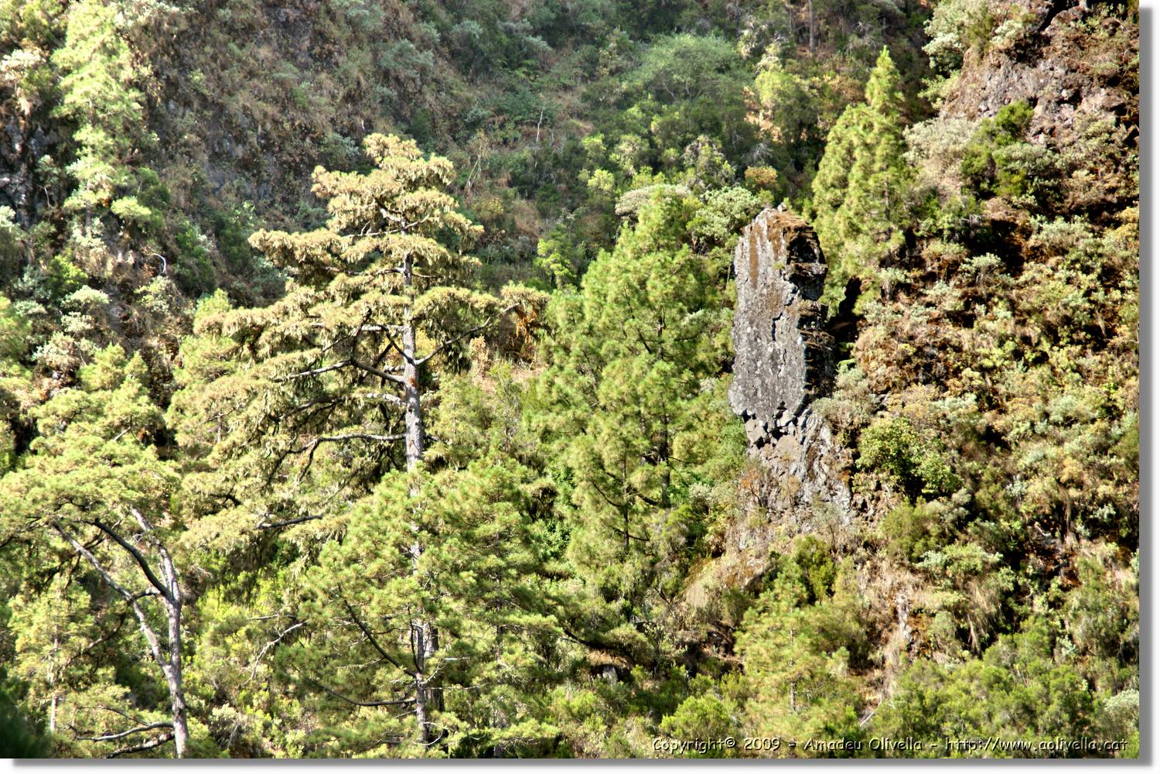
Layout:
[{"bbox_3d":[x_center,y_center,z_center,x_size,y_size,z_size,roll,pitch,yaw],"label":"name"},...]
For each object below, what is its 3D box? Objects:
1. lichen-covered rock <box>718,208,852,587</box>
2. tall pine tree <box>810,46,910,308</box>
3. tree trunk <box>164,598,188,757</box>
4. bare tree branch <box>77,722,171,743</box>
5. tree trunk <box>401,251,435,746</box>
[{"bbox_3d":[7.476,0.396,264.000,4.600,13.700,4.000,-1,0,20],"label":"lichen-covered rock"},{"bbox_3d":[10.740,-7.994,278.000,3.800,10.100,3.700,-1,0,0],"label":"tall pine tree"},{"bbox_3d":[-13.060,9.726,235.000,0.580,5.600,0.560,-4,0,0],"label":"tree trunk"},{"bbox_3d":[-14.735,11.165,235.000,3.100,0.700,0.800,-1,0,0],"label":"bare tree branch"},{"bbox_3d":[-5.595,3.845,250.000,0.950,17.100,0.950,-2,0,0],"label":"tree trunk"}]

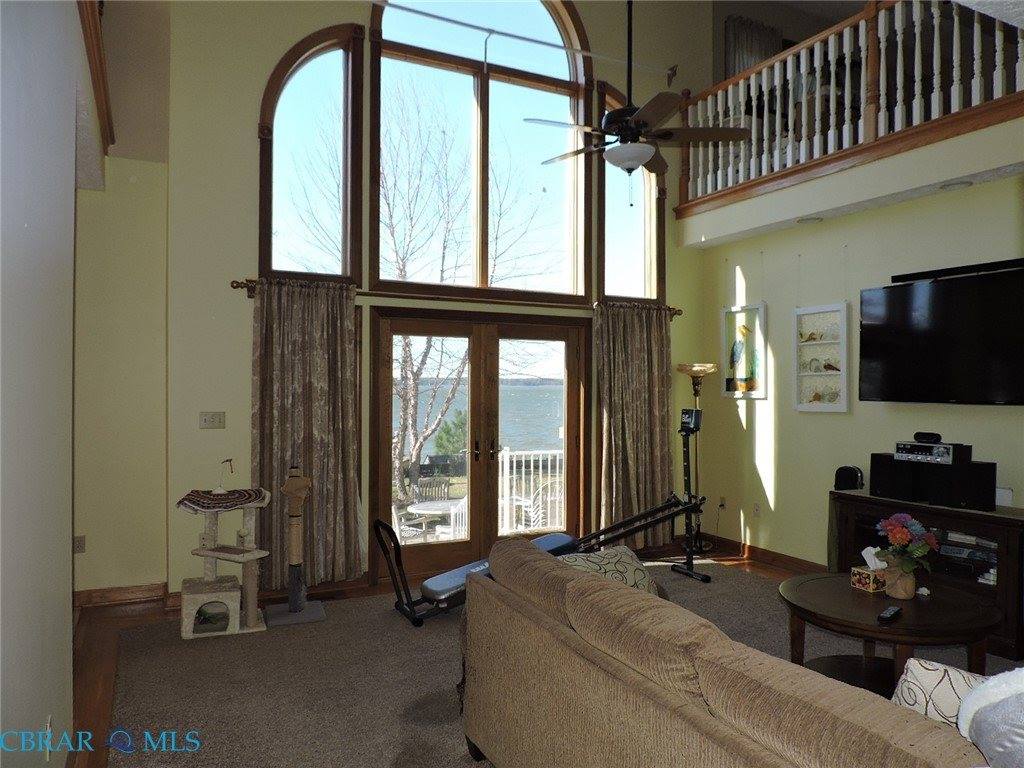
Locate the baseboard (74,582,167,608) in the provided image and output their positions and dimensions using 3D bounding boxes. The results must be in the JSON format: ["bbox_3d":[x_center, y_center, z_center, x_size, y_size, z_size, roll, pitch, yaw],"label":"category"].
[{"bbox_3d":[-2.671,1.451,4.878,0.540,0.107,0.020,0,0,-27],"label":"baseboard"}]

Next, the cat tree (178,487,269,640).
[{"bbox_3d":[-1.815,1.084,4.467,0.530,0.850,0.460,0,0,-27],"label":"cat tree"}]

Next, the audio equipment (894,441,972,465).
[{"bbox_3d":[2.746,0.446,4.643,0.210,0.118,0.400,0,0,-26],"label":"audio equipment"}]

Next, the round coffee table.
[{"bbox_3d":[1.780,1.284,3.419,0.951,0.495,0.951,0,0,0],"label":"round coffee table"}]

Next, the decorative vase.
[{"bbox_3d":[1.896,0.961,3.464,0.130,0.152,0.130,0,0,-27],"label":"decorative vase"}]

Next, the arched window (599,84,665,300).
[{"bbox_3d":[1.089,-1.708,6.470,0.745,1.940,0.110,0,0,-27],"label":"arched window"}]

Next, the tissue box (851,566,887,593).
[{"bbox_3d":[1.855,0.990,3.629,0.210,0.095,0.115,0,0,-27],"label":"tissue box"}]

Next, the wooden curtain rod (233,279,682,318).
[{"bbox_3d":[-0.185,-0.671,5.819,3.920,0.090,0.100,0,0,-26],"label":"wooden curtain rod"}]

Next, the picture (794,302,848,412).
[{"bbox_3d":[2.472,-0.201,5.684,0.035,0.839,0.469,0,0,-26],"label":"picture"}]

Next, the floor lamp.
[{"bbox_3d":[1.736,0.690,6.644,0.360,1.750,0.360,0,0,0],"label":"floor lamp"}]

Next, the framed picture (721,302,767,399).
[{"bbox_3d":[2.099,-0.287,6.446,0.035,0.844,0.503,0,0,-26],"label":"framed picture"}]

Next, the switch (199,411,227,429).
[{"bbox_3d":[-2.097,0.257,4.981,0.163,0.115,0.014,0,0,-26],"label":"switch"}]

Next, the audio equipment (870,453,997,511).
[{"bbox_3d":[2.724,0.621,4.608,0.700,0.275,0.240,0,0,45],"label":"audio equipment"}]

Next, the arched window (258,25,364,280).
[{"bbox_3d":[-1.490,-1.738,5.296,0.760,2.000,0.100,0,0,-26],"label":"arched window"}]

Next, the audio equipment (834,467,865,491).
[{"bbox_3d":[2.388,0.675,5.054,0.180,0.165,0.110,0,0,45],"label":"audio equipment"}]

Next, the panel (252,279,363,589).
[{"bbox_3d":[-1.481,0.351,5.178,0.750,2.160,0.130,0,0,-26],"label":"panel"}]

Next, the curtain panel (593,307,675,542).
[{"bbox_3d":[1.117,0.362,6.451,0.770,2.160,0.130,0,0,-26],"label":"curtain panel"}]

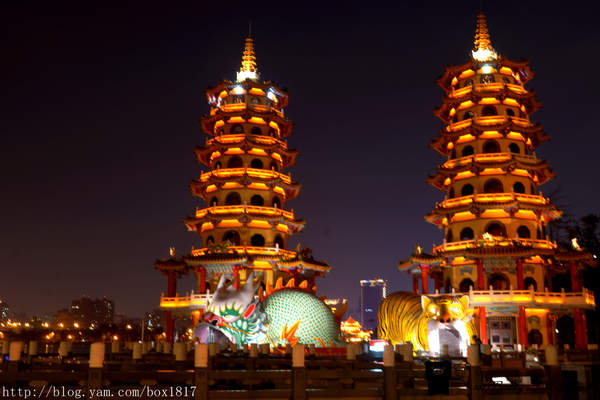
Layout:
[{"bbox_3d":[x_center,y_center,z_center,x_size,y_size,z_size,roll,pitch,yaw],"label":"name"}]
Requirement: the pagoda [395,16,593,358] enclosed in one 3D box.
[{"bbox_3d":[16.236,-2.163,55.693,14.300,29.977,14.300,-3,-13,16],"label":"pagoda"}]

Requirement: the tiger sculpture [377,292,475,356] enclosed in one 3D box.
[{"bbox_3d":[8.804,8.926,45.958,4.300,4.300,7.400,2,-12,-5],"label":"tiger sculpture"}]

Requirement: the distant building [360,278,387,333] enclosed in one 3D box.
[{"bbox_3d":[73.767,111.338,656.799,26.000,63.835,26.000,-1,-12,7],"label":"distant building"}]

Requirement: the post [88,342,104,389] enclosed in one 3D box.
[{"bbox_3d":[-3.589,2.979,11.589,0.260,0.838,0.260,0,-12,0],"label":"post"}]

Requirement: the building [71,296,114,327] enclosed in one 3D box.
[{"bbox_3d":[-174.610,100.869,553.932,38.000,36.917,25.000,0,-12,0],"label":"building"}]

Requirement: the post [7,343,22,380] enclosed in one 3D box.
[{"bbox_3d":[-6.706,3.817,15.394,0.260,0.886,0.260,0,-12,0],"label":"post"}]

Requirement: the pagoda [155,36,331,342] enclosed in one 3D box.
[{"bbox_3d":[-4.748,-1.328,60.186,13.600,29.918,13.600,-3,-13,16],"label":"pagoda"}]

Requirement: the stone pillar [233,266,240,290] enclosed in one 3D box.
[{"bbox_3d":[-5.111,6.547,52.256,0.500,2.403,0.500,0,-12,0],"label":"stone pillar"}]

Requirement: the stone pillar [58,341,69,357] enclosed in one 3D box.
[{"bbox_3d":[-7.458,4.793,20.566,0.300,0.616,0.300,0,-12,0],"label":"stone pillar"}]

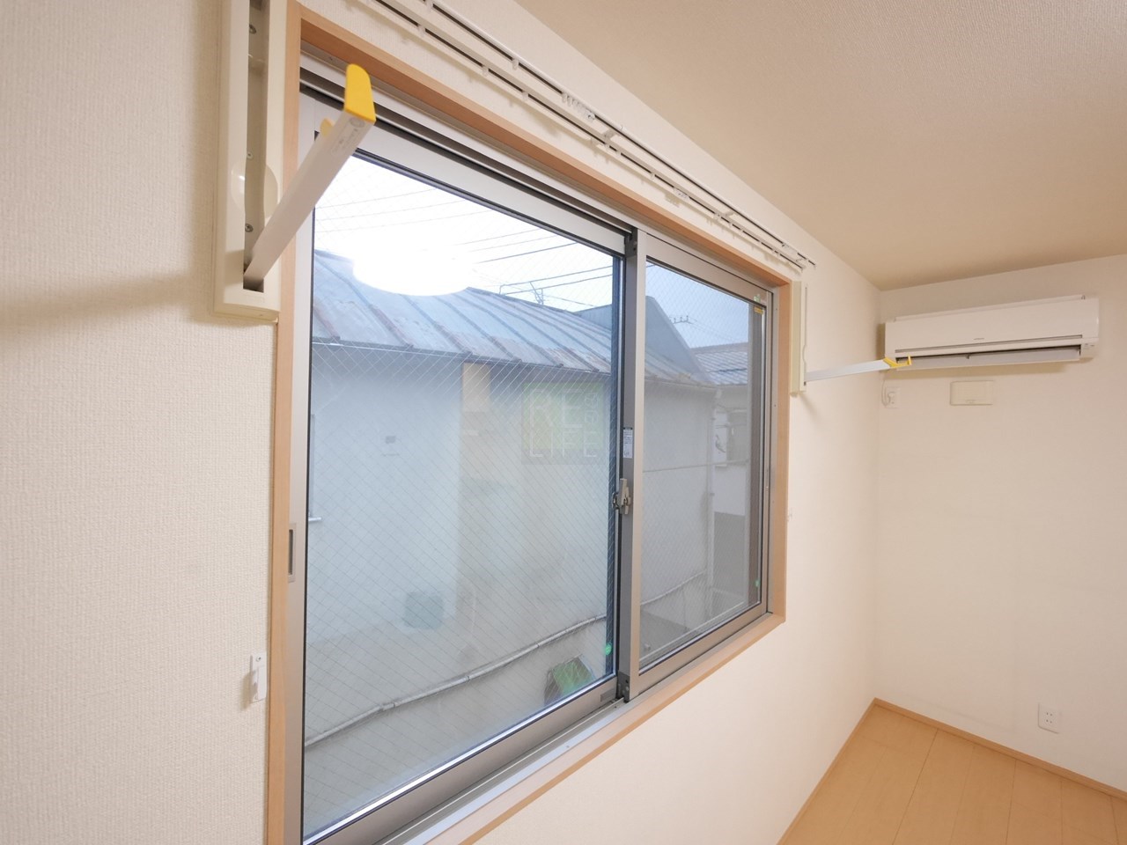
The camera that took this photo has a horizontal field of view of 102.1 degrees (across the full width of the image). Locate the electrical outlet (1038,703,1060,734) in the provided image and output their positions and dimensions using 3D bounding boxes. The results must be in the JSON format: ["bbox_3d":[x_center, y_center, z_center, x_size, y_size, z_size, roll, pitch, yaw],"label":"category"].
[{"bbox_3d":[2.350,1.433,2.206,0.010,0.118,0.070,1,0,-43],"label":"electrical outlet"}]

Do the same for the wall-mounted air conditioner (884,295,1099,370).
[{"bbox_3d":[2.135,-0.438,2.336,0.210,0.293,0.786,1,0,-43],"label":"wall-mounted air conditioner"}]

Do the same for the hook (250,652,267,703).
[{"bbox_3d":[-0.408,0.348,0.614,0.018,0.064,0.022,1,0,-43],"label":"hook"}]

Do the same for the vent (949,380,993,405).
[{"bbox_3d":[2.171,-0.156,2.428,0.025,0.128,0.165,1,0,-43],"label":"vent"}]

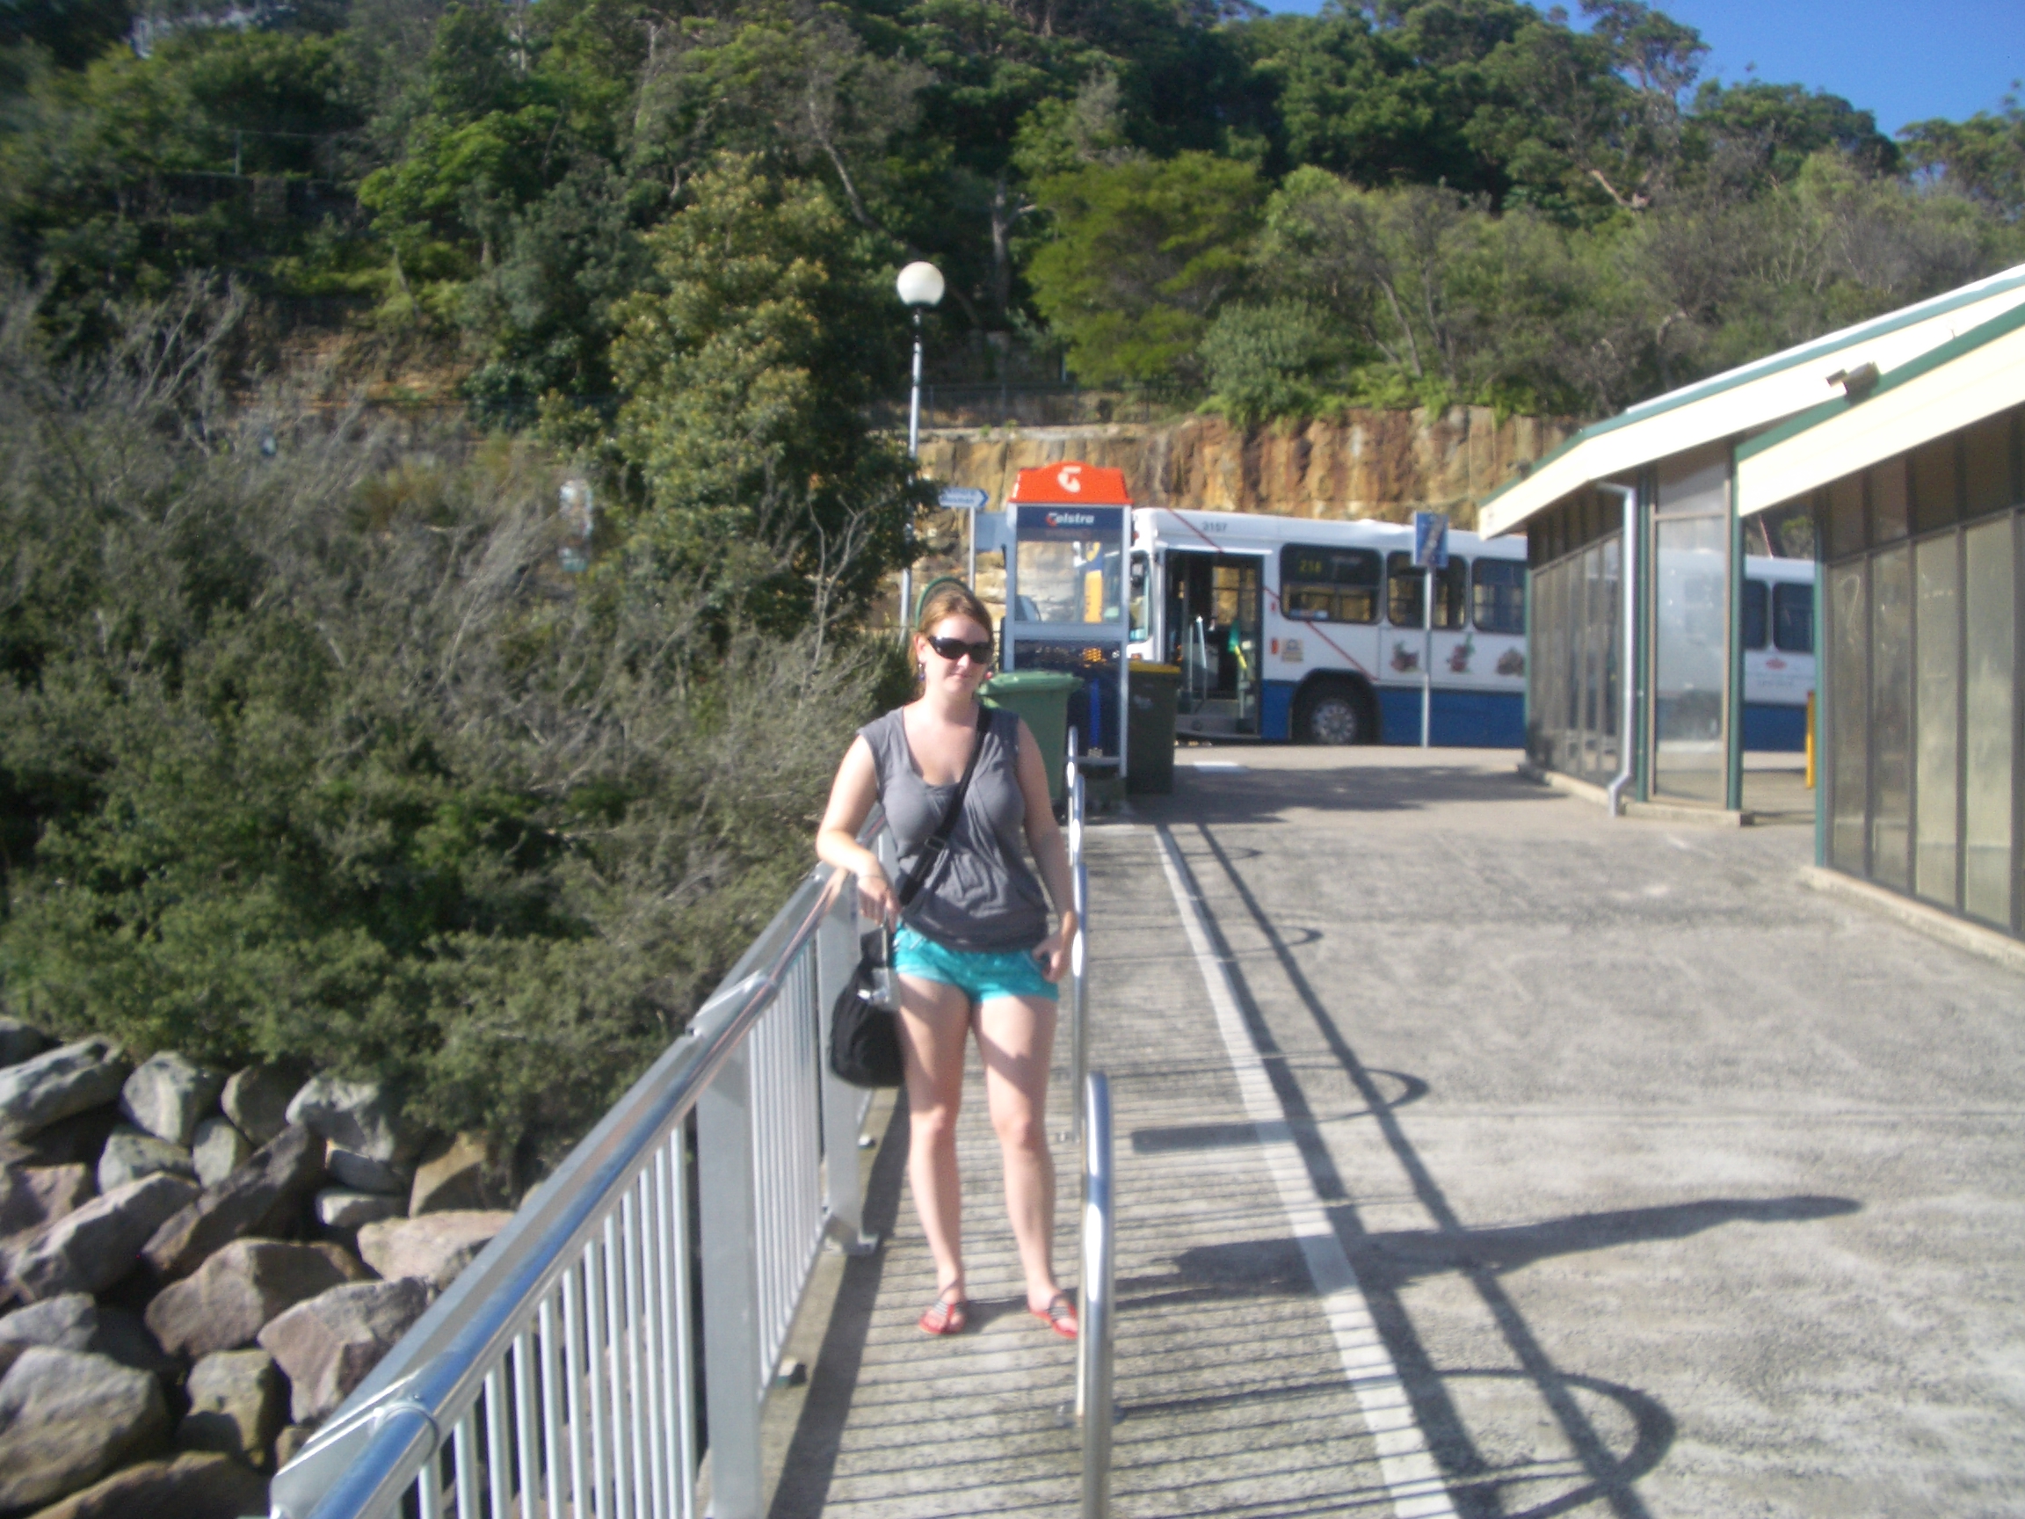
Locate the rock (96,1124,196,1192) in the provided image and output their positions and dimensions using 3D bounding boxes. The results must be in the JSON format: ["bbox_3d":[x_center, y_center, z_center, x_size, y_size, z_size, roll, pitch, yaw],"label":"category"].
[{"bbox_3d":[-4.577,2.115,10.800,0.500,0.370,0.450,-1,5,-14],"label":"rock"}]

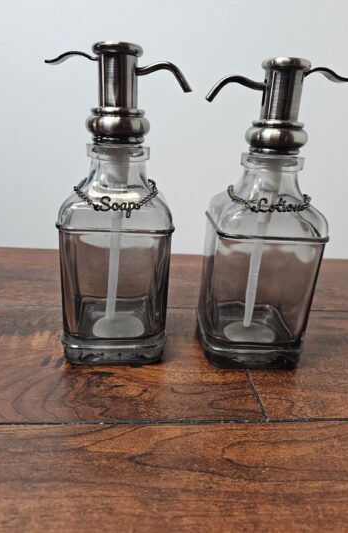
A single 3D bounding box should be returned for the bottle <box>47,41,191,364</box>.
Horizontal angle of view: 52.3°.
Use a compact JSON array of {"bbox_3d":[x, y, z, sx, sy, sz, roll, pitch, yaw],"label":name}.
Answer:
[{"bbox_3d":[-0.041,-0.038,0.258,0.095,0.211,0.079,3,23,-3],"label":"bottle"}]

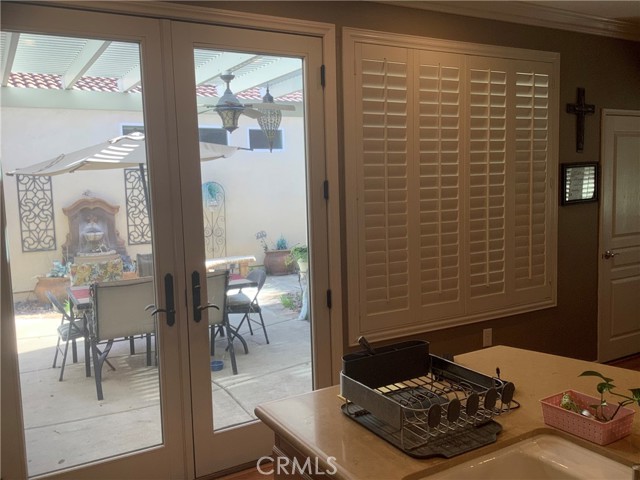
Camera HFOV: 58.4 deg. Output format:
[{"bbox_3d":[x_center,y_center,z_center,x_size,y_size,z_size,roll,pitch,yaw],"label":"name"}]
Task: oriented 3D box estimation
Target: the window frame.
[{"bbox_3d":[0.987,-0.362,3.921,1.900,1.900,0.070,-5,7,-29],"label":"window frame"}]

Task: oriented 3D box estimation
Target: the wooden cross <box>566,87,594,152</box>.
[{"bbox_3d":[2.022,-0.922,4.442,0.330,0.490,0.030,-5,7,-29],"label":"wooden cross"}]

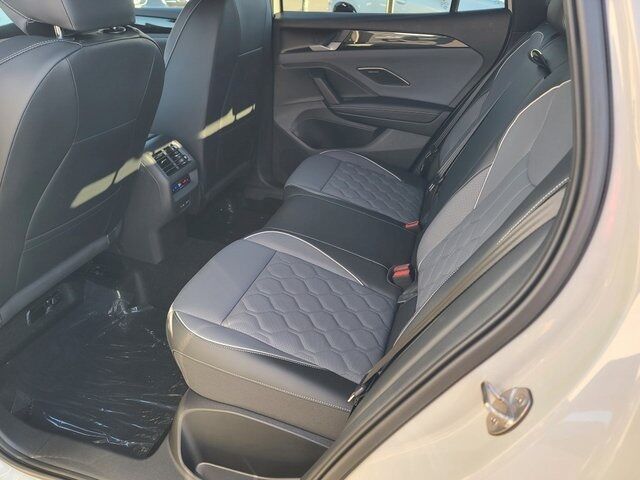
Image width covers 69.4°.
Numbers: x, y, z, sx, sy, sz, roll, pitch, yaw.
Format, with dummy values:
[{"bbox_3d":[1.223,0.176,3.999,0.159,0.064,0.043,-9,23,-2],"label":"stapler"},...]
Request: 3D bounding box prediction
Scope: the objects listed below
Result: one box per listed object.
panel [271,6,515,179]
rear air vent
[{"bbox_3d":[0.222,-0.499,1.756,0.803,0.660,0.118,8,28,13],"label":"panel"},{"bbox_3d":[-0.409,-0.222,1.274,0.035,0.072,0.110,-21,19,25],"label":"rear air vent"}]

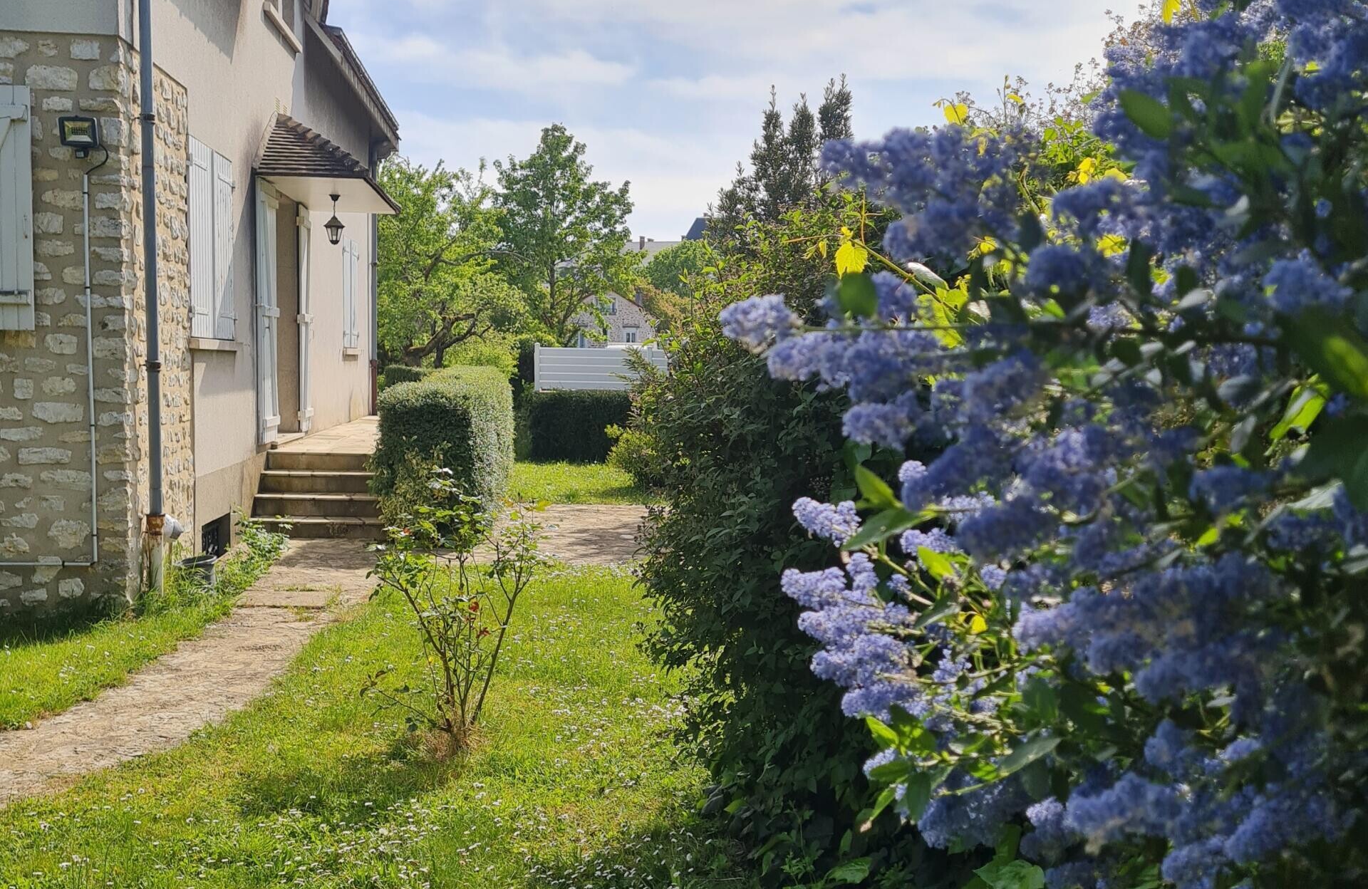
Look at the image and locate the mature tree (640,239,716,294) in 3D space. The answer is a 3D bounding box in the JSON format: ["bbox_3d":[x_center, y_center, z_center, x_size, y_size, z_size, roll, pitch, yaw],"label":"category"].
[{"bbox_3d":[0.030,-5.419,57.782,4.500,7.000,4.500,0,3,0],"label":"mature tree"}]

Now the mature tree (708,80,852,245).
[{"bbox_3d":[1.621,-2.779,21.374,2.500,6.000,2.500,0,3,0],"label":"mature tree"}]

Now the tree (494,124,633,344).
[{"bbox_3d":[-2.609,-3.518,28.843,3.200,6.600,3.200,0,3,0],"label":"tree"}]

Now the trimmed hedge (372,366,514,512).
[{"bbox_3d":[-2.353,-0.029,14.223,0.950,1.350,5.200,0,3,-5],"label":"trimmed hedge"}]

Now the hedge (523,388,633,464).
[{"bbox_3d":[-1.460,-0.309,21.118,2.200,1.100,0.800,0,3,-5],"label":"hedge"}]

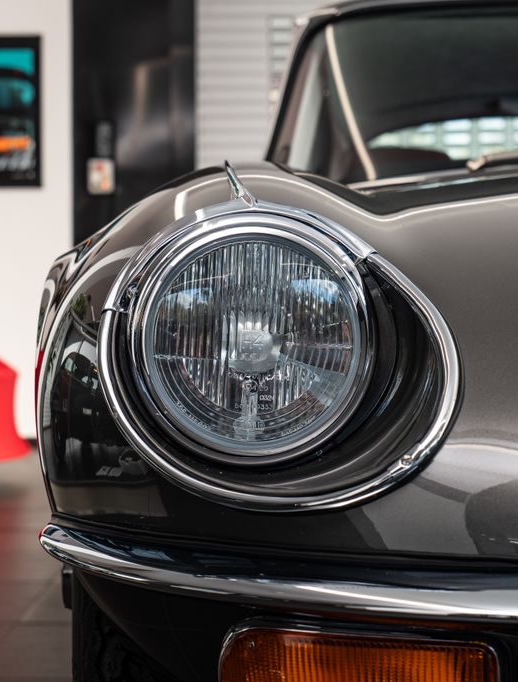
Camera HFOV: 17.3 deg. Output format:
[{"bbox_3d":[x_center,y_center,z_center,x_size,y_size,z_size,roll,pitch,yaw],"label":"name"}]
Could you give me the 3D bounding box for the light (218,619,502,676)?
[{"bbox_3d":[0.071,0.242,1.225,0.210,0.080,0.060,0,0,14],"label":"light"}]

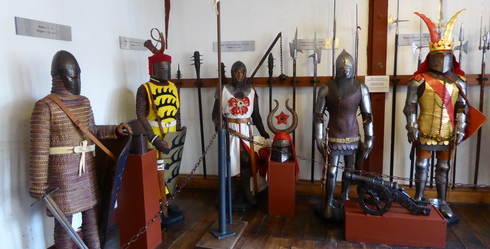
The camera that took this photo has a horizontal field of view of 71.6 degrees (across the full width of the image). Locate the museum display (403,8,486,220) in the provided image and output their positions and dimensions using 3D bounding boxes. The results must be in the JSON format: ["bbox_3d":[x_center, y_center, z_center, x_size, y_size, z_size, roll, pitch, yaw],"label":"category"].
[{"bbox_3d":[2.142,-0.116,3.729,0.760,2.196,0.490,1,9,15],"label":"museum display"}]

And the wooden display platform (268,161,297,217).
[{"bbox_3d":[0.437,0.714,3.924,0.284,0.600,0.280,1,8,11],"label":"wooden display platform"}]

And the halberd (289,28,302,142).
[{"bbox_3d":[0.626,-0.217,4.298,0.180,1.947,0.045,2,9,11],"label":"halberd"}]

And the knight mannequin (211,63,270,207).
[{"bbox_3d":[-0.034,0.132,3.988,0.620,1.729,0.450,-2,8,-6],"label":"knight mannequin"}]

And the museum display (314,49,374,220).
[{"bbox_3d":[1.062,0.093,3.776,0.620,1.810,0.450,1,8,11],"label":"museum display"}]

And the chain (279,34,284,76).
[{"bbox_3d":[0.450,-0.852,4.175,0.030,0.519,0.030,1,8,11],"label":"chain"}]

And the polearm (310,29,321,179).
[{"bbox_3d":[0.869,-0.194,4.255,0.145,1.923,0.045,1,9,11],"label":"polearm"}]

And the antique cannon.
[{"bbox_3d":[1.347,0.641,3.254,0.790,0.380,0.310,1,8,11],"label":"antique cannon"}]

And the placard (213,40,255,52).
[{"bbox_3d":[-0.144,-1.028,4.490,0.575,0.131,0.015,1,9,15],"label":"placard"}]

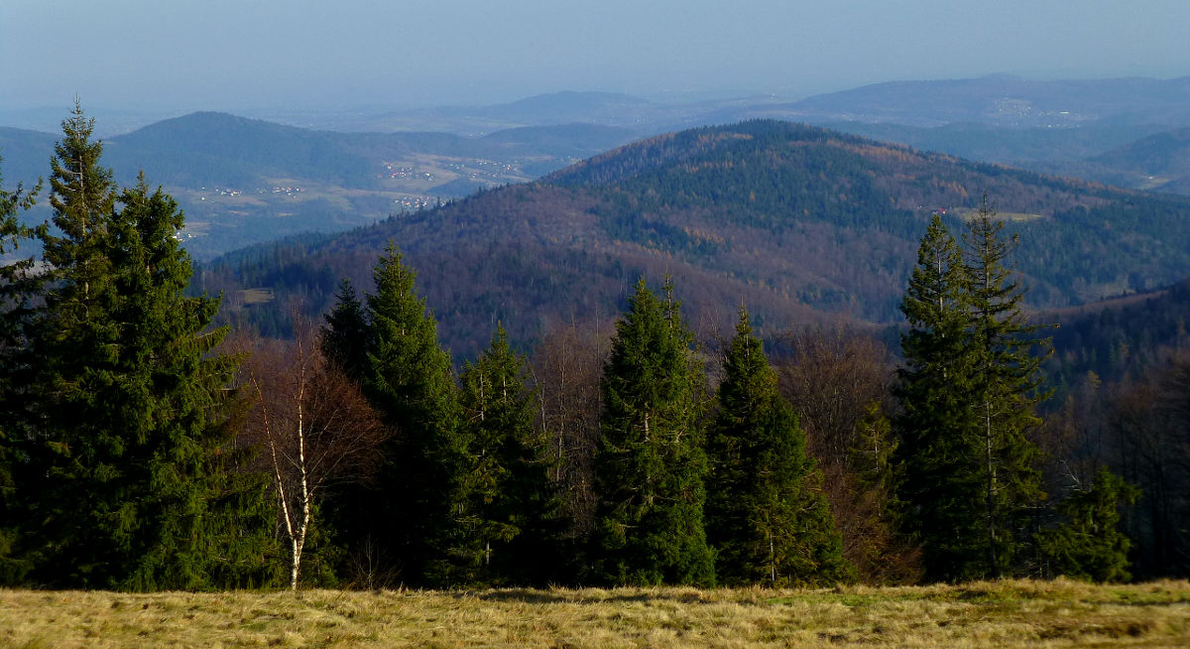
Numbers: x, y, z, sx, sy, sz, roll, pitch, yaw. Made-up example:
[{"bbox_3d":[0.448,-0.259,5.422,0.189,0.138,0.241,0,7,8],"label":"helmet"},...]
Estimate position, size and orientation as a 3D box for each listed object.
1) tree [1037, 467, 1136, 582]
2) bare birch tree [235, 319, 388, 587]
[{"bbox_3d":[13.551,5.554,90.827,2.730,3.220,2.700,0,4,0],"label":"tree"},{"bbox_3d":[-7.516,3.501,87.609,3.900,7.080,3.700,0,4,0],"label":"bare birch tree"}]

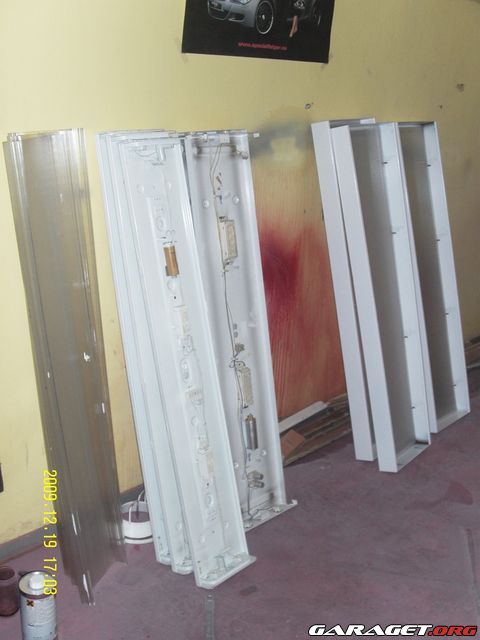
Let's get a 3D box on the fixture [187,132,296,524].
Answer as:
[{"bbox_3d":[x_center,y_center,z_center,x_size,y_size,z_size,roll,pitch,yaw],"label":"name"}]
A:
[{"bbox_3d":[0.002,0.041,2.517,0.244,1.262,0.094,-14,12,-42],"label":"fixture"}]

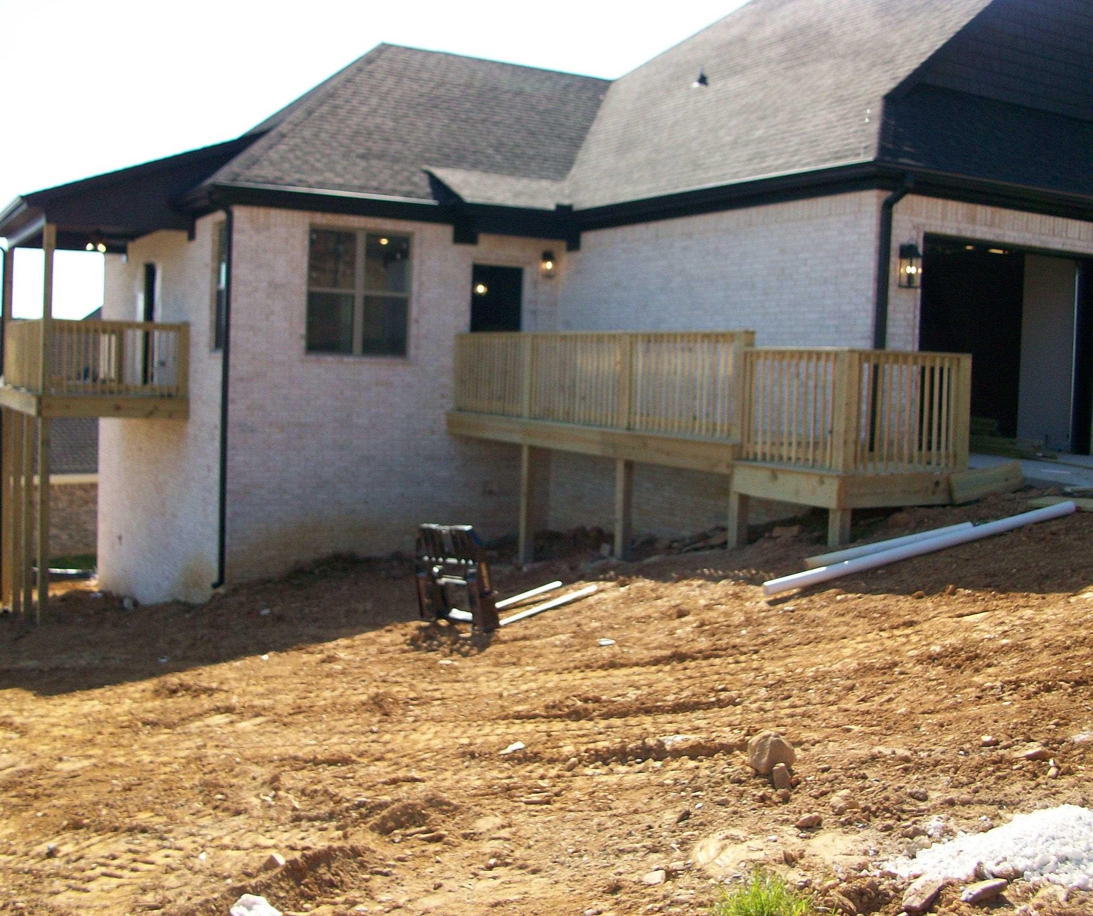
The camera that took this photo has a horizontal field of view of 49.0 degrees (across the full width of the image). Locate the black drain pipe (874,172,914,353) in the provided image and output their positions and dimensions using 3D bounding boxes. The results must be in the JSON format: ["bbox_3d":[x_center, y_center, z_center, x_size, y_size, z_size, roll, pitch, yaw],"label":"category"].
[{"bbox_3d":[3.617,-1.481,12.550,0.120,2.976,0.281,-1,5,-31],"label":"black drain pipe"}]

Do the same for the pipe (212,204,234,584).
[{"bbox_3d":[-4.256,-0.778,15.694,0.204,5.004,0.108,-1,5,-31],"label":"pipe"}]

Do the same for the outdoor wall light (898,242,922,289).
[{"bbox_3d":[3.847,-2.040,12.694,0.170,0.480,0.190,-1,5,-31],"label":"outdoor wall light"}]

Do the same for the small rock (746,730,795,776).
[{"bbox_3d":[0.891,1.174,4.768,0.185,0.155,0.165,-1,5,-31],"label":"small rock"}]

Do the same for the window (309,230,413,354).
[{"bbox_3d":[-2.582,-2.257,16.513,1.512,1.722,0.120,-1,5,-31],"label":"window"}]

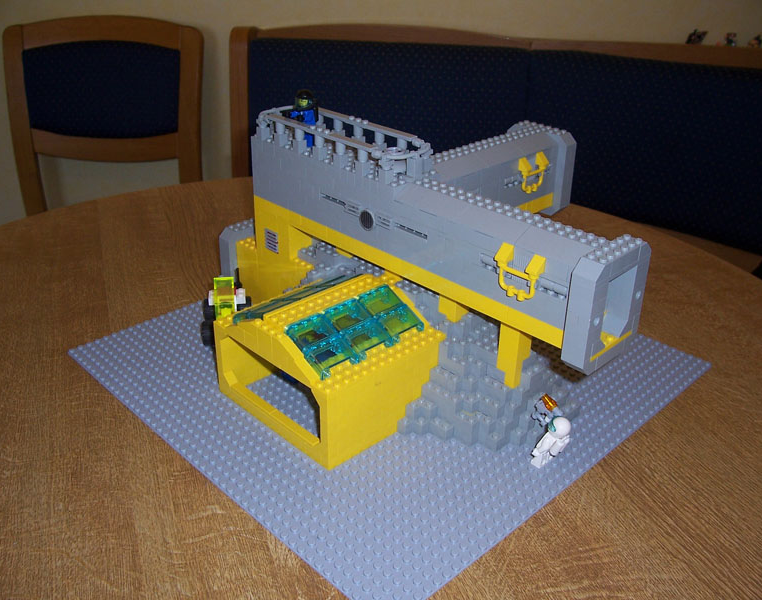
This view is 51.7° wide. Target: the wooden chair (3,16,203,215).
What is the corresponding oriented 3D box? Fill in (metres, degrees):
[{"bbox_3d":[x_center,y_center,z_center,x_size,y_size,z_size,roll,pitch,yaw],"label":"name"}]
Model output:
[{"bbox_3d":[-0.602,-0.083,1.550,0.450,0.875,0.520,4,28,6],"label":"wooden chair"}]

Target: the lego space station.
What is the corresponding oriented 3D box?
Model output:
[{"bbox_3d":[0.032,-0.043,0.625,0.322,0.187,0.385,-24,37,-38],"label":"lego space station"}]

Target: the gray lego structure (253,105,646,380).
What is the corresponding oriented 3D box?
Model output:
[{"bbox_3d":[0.086,-0.087,0.618,0.226,0.100,0.330,-24,37,-38],"label":"gray lego structure"}]

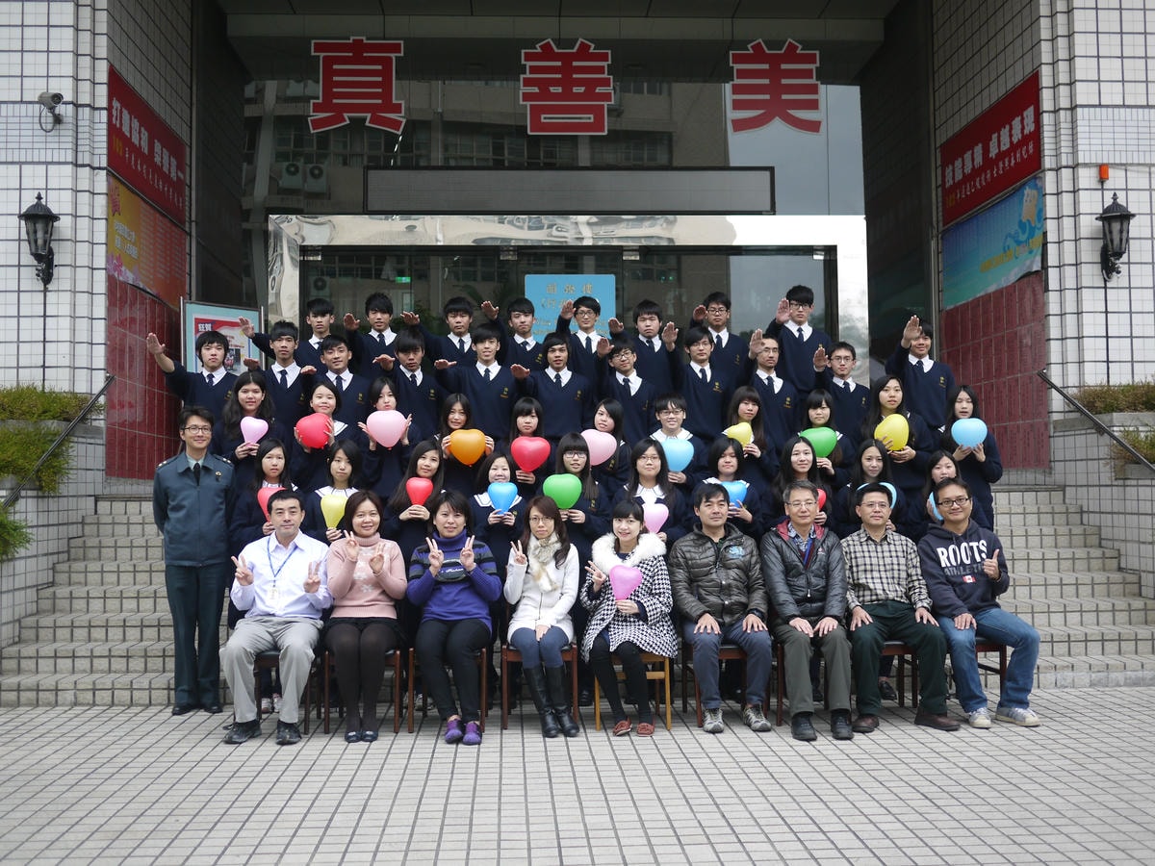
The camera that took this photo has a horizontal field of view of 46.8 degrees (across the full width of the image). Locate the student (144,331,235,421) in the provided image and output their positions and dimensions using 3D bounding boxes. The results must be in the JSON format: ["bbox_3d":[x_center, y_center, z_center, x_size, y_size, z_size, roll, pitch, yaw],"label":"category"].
[{"bbox_3d":[-2.481,0.174,8.720,0.560,1.710,0.520,0,-2,-5],"label":"student"}]

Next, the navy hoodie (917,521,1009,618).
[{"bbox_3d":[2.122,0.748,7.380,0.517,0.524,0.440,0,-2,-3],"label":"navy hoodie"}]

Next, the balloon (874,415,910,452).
[{"bbox_3d":[1.940,0.003,8.240,0.210,0.235,0.150,0,-2,0],"label":"balloon"}]

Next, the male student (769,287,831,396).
[{"bbox_3d":[1.641,-0.192,9.793,0.523,1.813,0.520,0,-2,-3],"label":"male student"}]

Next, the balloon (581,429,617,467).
[{"bbox_3d":[0.134,0.093,8.350,0.226,0.229,0.160,-1,-2,-1],"label":"balloon"}]

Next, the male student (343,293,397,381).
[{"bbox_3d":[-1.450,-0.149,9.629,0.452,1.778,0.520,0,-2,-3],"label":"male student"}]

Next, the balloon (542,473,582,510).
[{"bbox_3d":[-0.089,0.342,7.719,0.228,0.211,0.160,-1,-2,-2],"label":"balloon"}]

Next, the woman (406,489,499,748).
[{"bbox_3d":[-0.648,0.930,6.990,0.500,1.270,0.740,0,-2,-3],"label":"woman"}]

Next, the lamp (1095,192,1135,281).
[{"bbox_3d":[4.332,-1.588,10.760,0.317,0.698,0.330,0,-2,-3],"label":"lamp"}]

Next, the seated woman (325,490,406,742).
[{"bbox_3d":[-1.126,0.951,7.173,0.430,1.273,0.720,0,-2,-8],"label":"seated woman"}]

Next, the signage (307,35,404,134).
[{"bbox_3d":[-2.243,-3.550,13.615,0.955,0.992,0.080,0,-2,-3],"label":"signage"}]

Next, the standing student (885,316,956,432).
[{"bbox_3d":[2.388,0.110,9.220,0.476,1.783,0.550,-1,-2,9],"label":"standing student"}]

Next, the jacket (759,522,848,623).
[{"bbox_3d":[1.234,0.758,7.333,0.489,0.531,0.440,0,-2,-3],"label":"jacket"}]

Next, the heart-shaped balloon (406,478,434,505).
[{"bbox_3d":[-0.884,0.338,7.500,0.152,0.175,0.115,0,-2,-3],"label":"heart-shaped balloon"}]

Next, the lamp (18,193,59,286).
[{"bbox_3d":[-4.162,-1.507,10.311,0.313,0.698,0.330,0,-2,-3],"label":"lamp"}]

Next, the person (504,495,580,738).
[{"bbox_3d":[-0.190,0.948,7.100,0.420,1.235,0.600,0,-2,-3],"label":"person"}]

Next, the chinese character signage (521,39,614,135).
[{"bbox_3d":[-0.107,-3.682,14.200,1.000,1.020,0.040,0,-2,-3],"label":"chinese character signage"}]

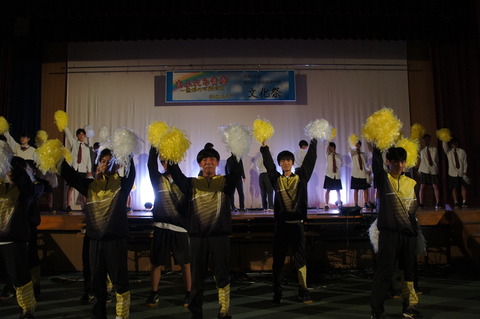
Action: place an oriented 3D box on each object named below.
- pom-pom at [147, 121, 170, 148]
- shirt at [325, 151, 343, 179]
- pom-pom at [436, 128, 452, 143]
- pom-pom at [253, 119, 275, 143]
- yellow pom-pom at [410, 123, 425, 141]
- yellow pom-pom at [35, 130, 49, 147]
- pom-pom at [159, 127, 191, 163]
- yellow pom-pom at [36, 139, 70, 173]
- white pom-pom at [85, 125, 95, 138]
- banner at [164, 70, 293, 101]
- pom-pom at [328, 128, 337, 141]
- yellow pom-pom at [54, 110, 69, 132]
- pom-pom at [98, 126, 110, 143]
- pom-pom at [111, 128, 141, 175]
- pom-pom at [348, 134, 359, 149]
[{"bbox_3d":[-0.895,-0.273,4.000,0.260,0.310,0.260,-1,-5,0],"label":"pom-pom"},{"bbox_3d":[2.132,0.125,8.200,0.420,0.630,0.250,-1,-5,0],"label":"shirt"},{"bbox_3d":[4.436,-0.521,7.800,0.330,0.310,0.300,-1,-5,0],"label":"pom-pom"},{"bbox_3d":[0.268,-0.327,4.050,0.250,0.270,0.250,-1,-5,0],"label":"pom-pom"},{"bbox_3d":[3.900,-0.615,7.900,0.310,0.370,0.300,-1,-5,0],"label":"yellow pom-pom"},{"bbox_3d":[-3.964,-0.410,7.200,0.270,0.310,0.270,-1,-5,0],"label":"yellow pom-pom"},{"bbox_3d":[-0.656,-0.150,3.600,0.320,0.360,0.310,-1,-5,0],"label":"pom-pom"},{"bbox_3d":[-1.789,-0.038,3.450,0.320,0.330,0.300,-1,-5,0],"label":"yellow pom-pom"},{"bbox_3d":[-3.300,-0.615,7.900,0.230,0.290,0.230,-1,-5,0],"label":"white pom-pom"},{"bbox_3d":[-0.207,-1.638,8.100,2.920,0.700,0.030,-1,-5,0],"label":"banner"},{"bbox_3d":[2.123,-0.577,8.300,0.240,0.290,0.240,-1,-5,0],"label":"pom-pom"},{"bbox_3d":[-3.549,-0.760,7.150,0.280,0.410,0.280,-1,-5,0],"label":"yellow pom-pom"},{"bbox_3d":[-3.014,-0.561,8.000,0.260,0.330,0.260,-1,-5,0],"label":"pom-pom"},{"bbox_3d":[-1.100,-0.088,3.500,0.280,0.420,0.280,-1,-5,0],"label":"pom-pom"},{"bbox_3d":[2.557,-0.417,8.100,0.240,0.300,0.240,-1,-5,0],"label":"pom-pom"}]

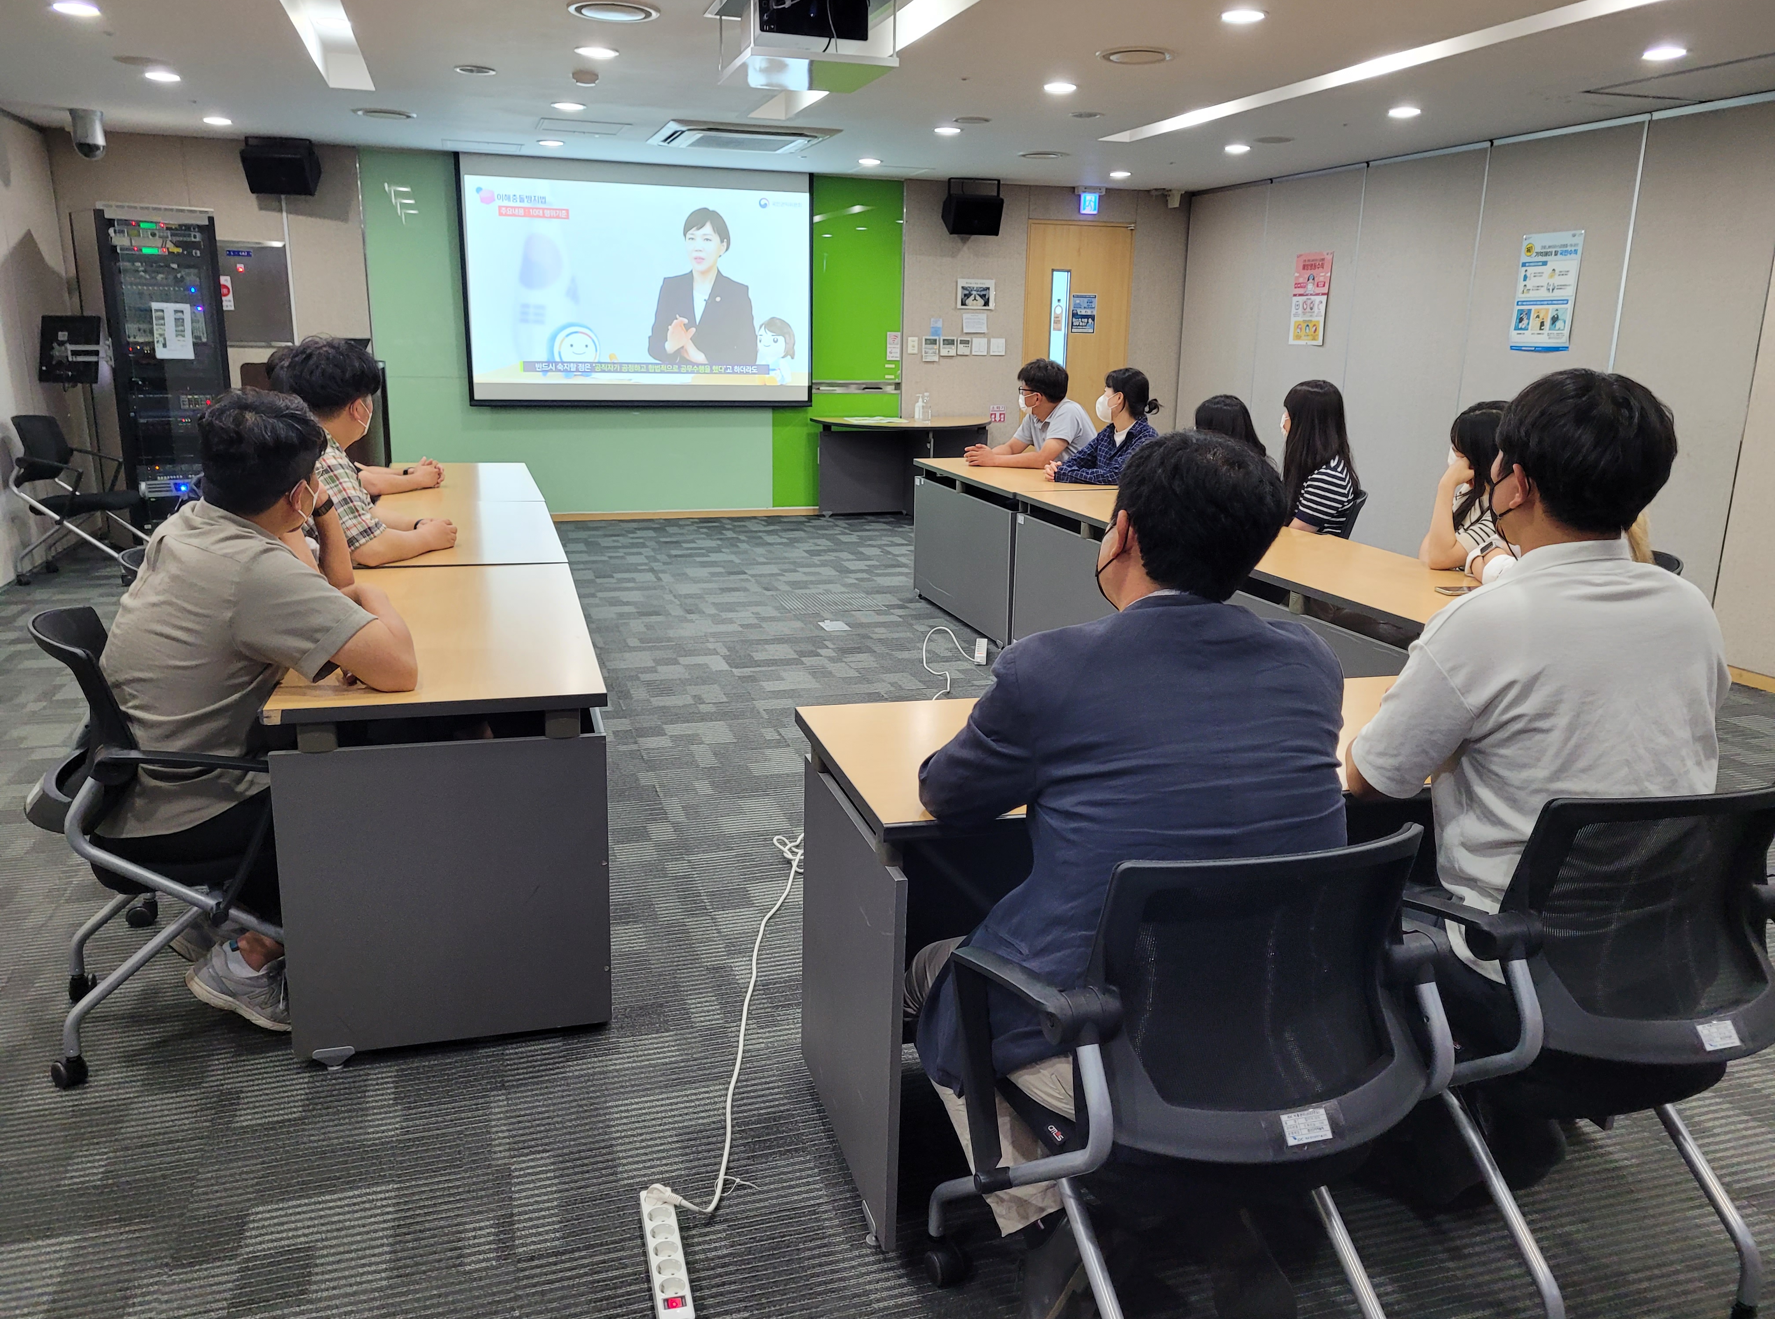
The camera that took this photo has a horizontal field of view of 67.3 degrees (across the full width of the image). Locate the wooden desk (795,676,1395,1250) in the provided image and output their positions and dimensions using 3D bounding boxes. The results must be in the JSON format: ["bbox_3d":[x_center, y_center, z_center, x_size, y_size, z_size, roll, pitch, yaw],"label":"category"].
[{"bbox_3d":[0.583,0.491,2.491,1.410,0.735,0.610,-3,15,-16],"label":"wooden desk"}]

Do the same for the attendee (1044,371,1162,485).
[{"bbox_3d":[1.145,-0.777,6.487,0.720,1.260,0.520,-3,15,-16],"label":"attendee"}]

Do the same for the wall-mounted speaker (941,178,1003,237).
[{"bbox_3d":[0.600,-3.229,9.533,0.380,0.400,0.280,-3,15,-16],"label":"wall-mounted speaker"}]

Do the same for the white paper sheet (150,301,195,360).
[{"bbox_3d":[-4.227,-1.940,7.889,0.207,0.305,0.012,-9,17,-35],"label":"white paper sheet"}]

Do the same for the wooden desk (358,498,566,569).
[{"bbox_3d":[-1.415,-0.077,4.528,0.600,0.735,1.400,-3,15,-17],"label":"wooden desk"}]

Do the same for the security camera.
[{"bbox_3d":[-4.478,-2.926,7.455,0.158,0.250,0.158,14,18,41],"label":"security camera"}]

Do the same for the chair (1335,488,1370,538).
[{"bbox_3d":[1.560,-0.290,5.468,0.620,0.855,0.570,0,14,-8],"label":"chair"}]

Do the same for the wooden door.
[{"bbox_3d":[1.481,-2.272,10.572,0.900,2.270,0.080,-3,14,-17],"label":"wooden door"}]

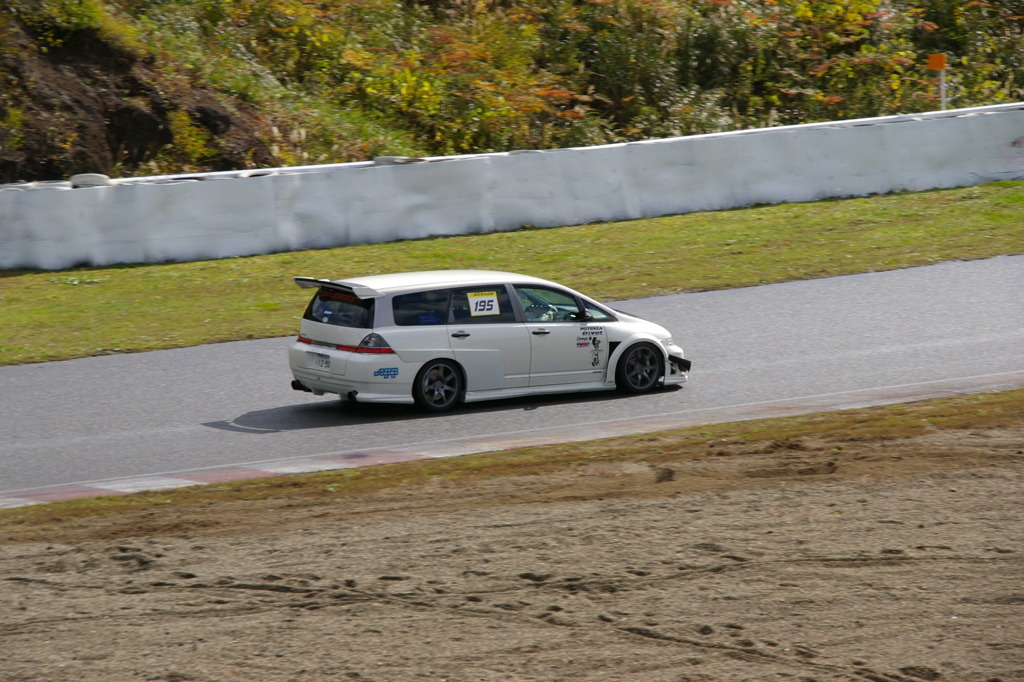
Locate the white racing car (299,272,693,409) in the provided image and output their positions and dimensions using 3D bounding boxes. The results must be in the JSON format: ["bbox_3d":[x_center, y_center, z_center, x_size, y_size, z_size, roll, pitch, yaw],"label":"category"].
[{"bbox_3d":[-0.208,-0.107,57.401,4.800,1.470,1.830,-5,8,-37],"label":"white racing car"}]

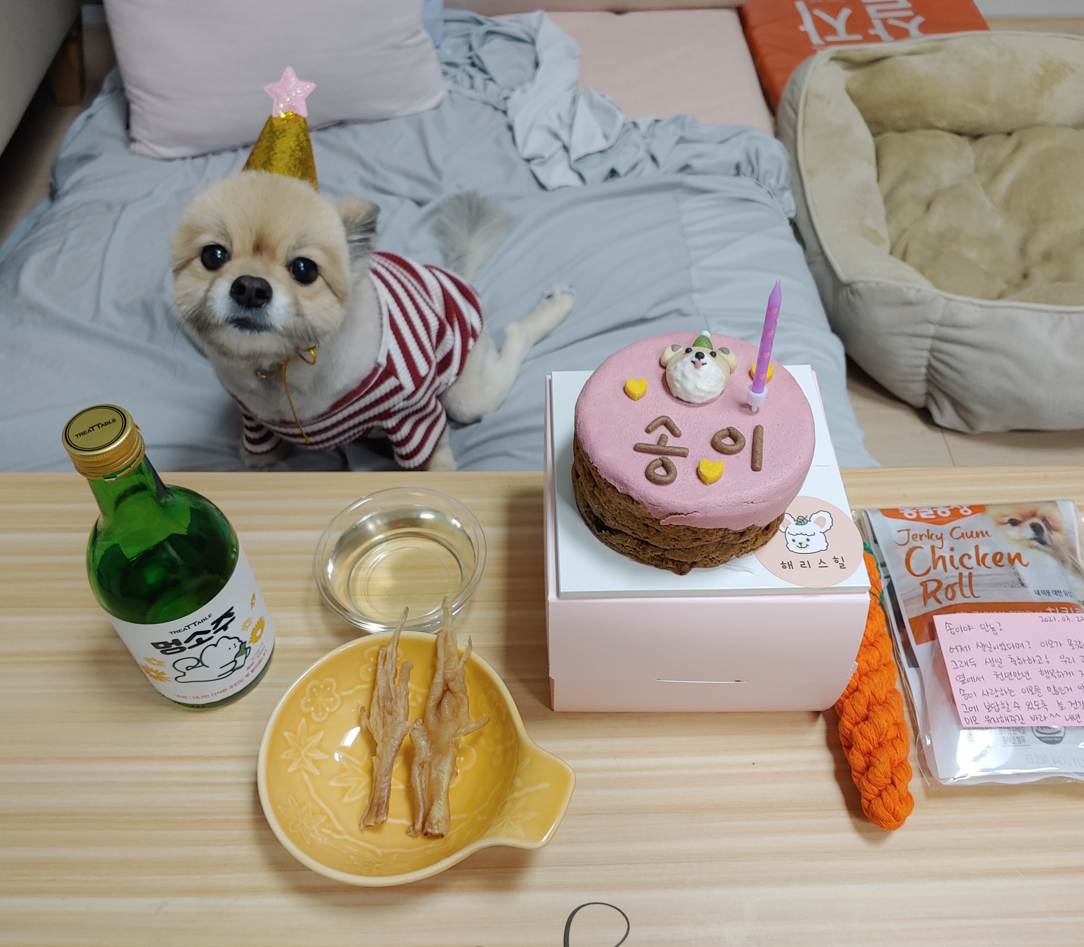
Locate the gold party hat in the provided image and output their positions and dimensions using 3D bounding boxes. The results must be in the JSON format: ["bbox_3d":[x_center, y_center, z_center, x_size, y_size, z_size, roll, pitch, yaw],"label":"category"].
[{"bbox_3d":[-0.189,-0.248,0.670,0.066,0.066,0.108,5,89,-29],"label":"gold party hat"}]

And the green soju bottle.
[{"bbox_3d":[-0.193,0.043,0.468,0.073,0.192,0.073,-29,56,-22],"label":"green soju bottle"}]

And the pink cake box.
[{"bbox_3d":[0.080,0.037,0.518,0.151,0.123,0.151,0,50,0],"label":"pink cake box"}]

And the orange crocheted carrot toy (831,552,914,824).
[{"bbox_3d":[0.180,0.100,0.522,0.038,0.036,0.210,3,51,3],"label":"orange crocheted carrot toy"}]

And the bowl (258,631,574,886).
[{"bbox_3d":[-0.063,0.155,0.472,0.157,0.044,0.131,16,52,13],"label":"bowl"}]

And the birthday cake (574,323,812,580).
[{"bbox_3d":[0.071,-0.015,0.438,0.108,0.068,0.108,0,50,0],"label":"birthday cake"}]

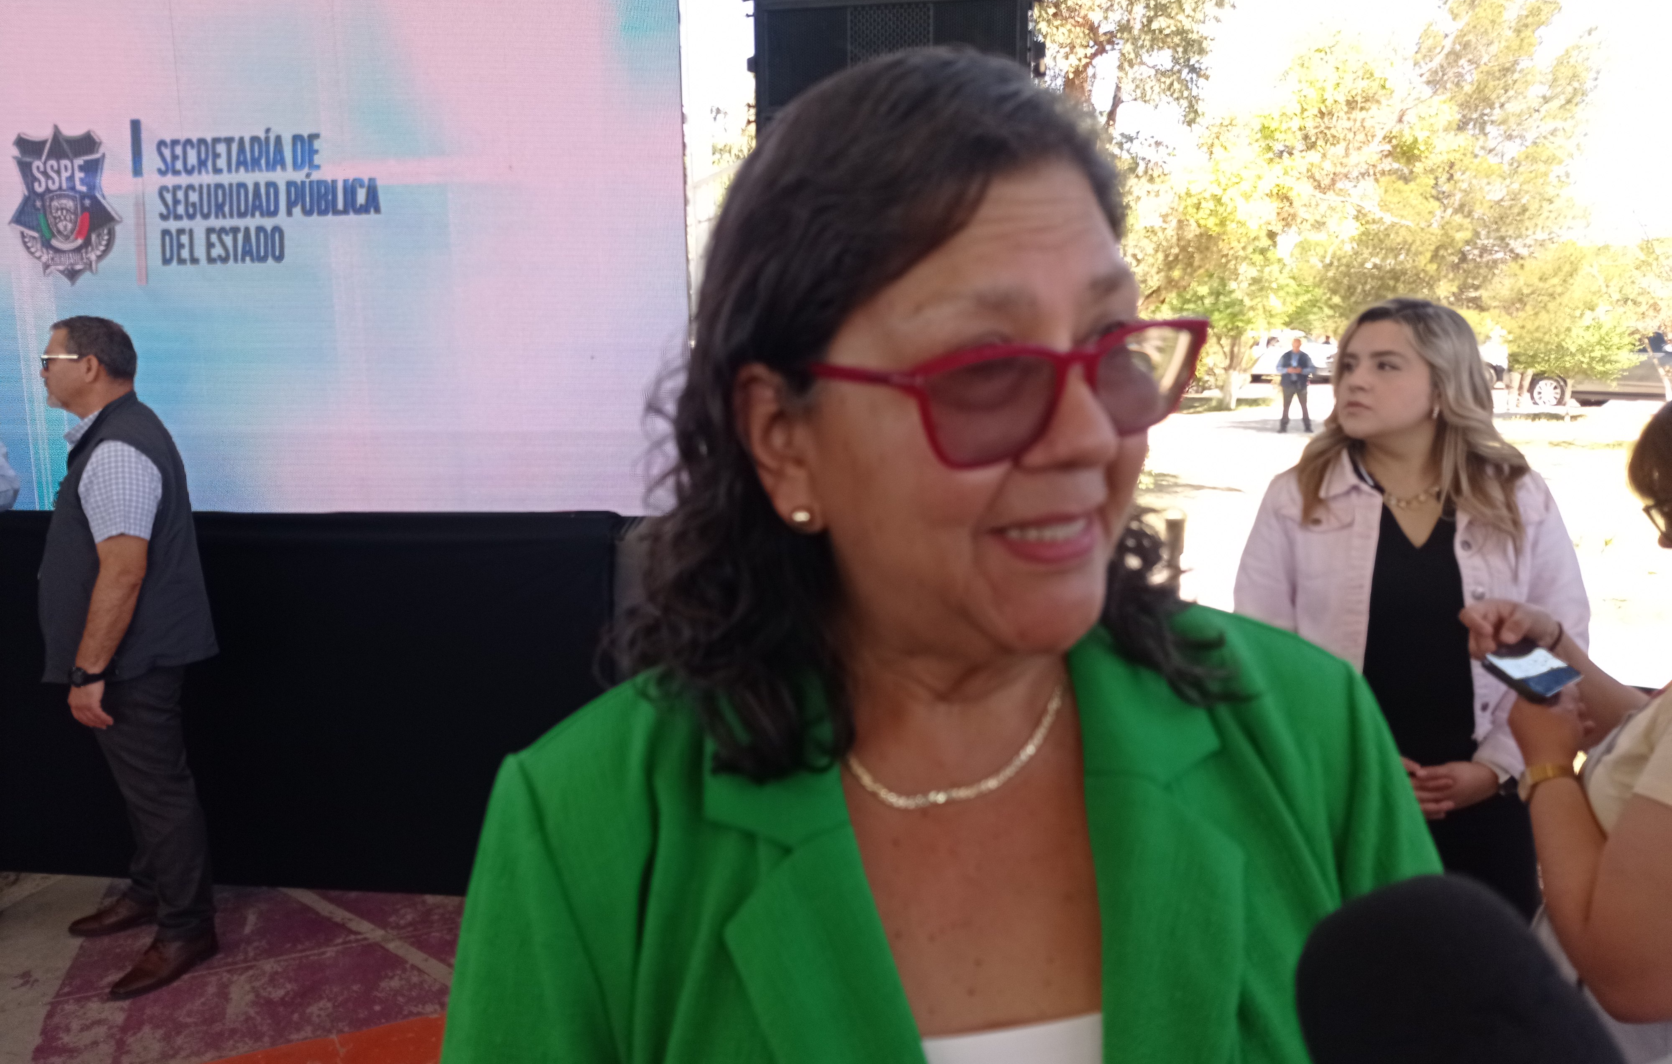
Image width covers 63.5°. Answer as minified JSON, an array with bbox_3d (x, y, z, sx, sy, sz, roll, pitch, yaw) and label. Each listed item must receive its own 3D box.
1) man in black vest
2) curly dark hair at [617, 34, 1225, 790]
[{"bbox_3d":[-1.832,0.283,3.501,0.430,1.680,0.500,-5,8,-31],"label":"man in black vest"},{"bbox_3d":[0.043,-0.062,0.612,0.265,0.310,0.245,-5,8,-34],"label":"curly dark hair"}]

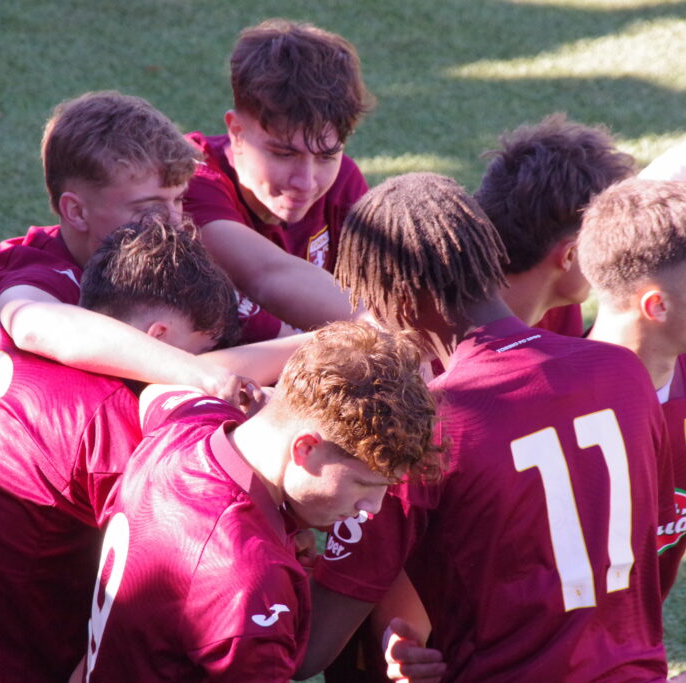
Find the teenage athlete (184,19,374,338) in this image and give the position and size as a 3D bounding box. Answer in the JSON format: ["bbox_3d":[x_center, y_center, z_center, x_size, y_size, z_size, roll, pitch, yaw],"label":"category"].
[{"bbox_3d":[-0.091,0.294,11.234,0.580,1.600,0.750,-14,22,-36],"label":"teenage athlete"}]

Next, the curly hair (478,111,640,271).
[{"bbox_3d":[0.299,-0.210,10.850,0.235,0.215,0.195,-7,18,-39],"label":"curly hair"}]

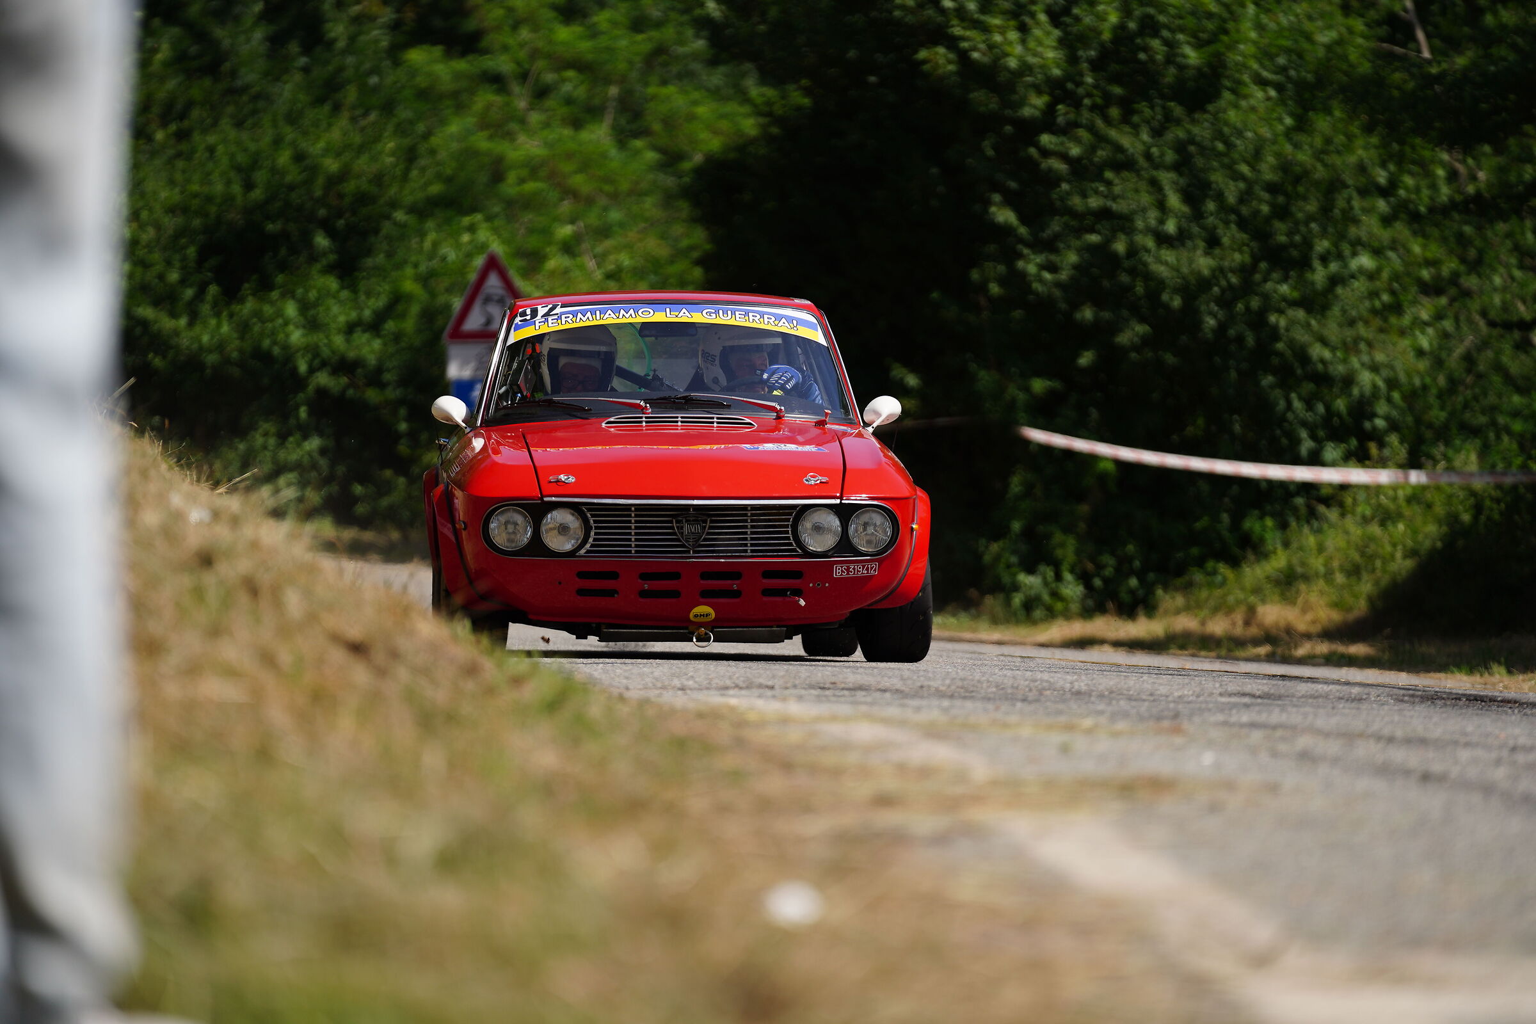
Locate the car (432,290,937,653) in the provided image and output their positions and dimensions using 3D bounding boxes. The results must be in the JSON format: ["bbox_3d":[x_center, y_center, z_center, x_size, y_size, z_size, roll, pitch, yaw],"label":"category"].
[{"bbox_3d":[-0.346,-0.125,29.100,1.630,1.260,3.920,0,0,-3],"label":"car"}]

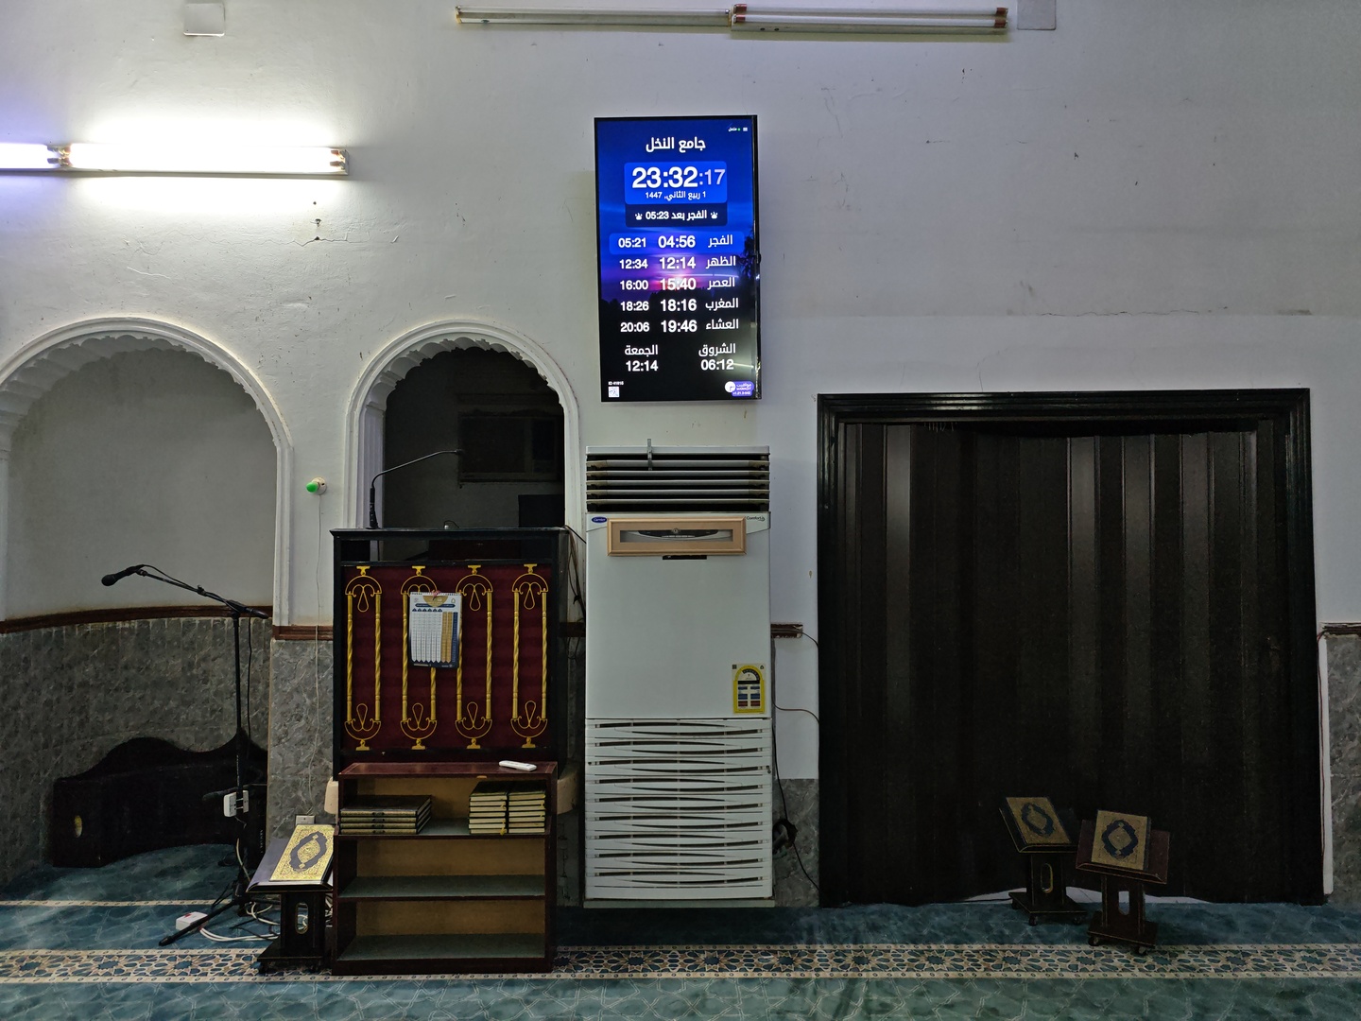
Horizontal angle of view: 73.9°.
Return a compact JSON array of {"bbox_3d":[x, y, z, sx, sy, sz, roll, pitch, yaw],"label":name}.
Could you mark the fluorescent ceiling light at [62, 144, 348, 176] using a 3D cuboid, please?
[{"bbox_3d":[-2.065,-1.516,3.928,1.220,0.100,0.080,0,-2,0],"label":"fluorescent ceiling light"}]

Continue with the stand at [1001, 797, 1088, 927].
[{"bbox_3d":[1.545,1.467,3.804,0.310,0.465,0.230,0,-2,-2],"label":"stand"}]

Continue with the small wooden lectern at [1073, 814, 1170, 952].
[{"bbox_3d":[1.727,1.453,3.532,0.310,0.470,0.230,-1,-2,30],"label":"small wooden lectern"}]

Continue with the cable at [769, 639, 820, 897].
[{"bbox_3d":[0.492,1.101,3.887,0.220,1.100,0.060,0,-2,0],"label":"cable"}]

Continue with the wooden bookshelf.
[{"bbox_3d":[-0.875,1.338,3.421,0.795,0.710,0.225,0,-2,-1],"label":"wooden bookshelf"}]

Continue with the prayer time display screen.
[{"bbox_3d":[-0.008,-1.078,3.917,0.700,1.215,0.065,-1,3,2],"label":"prayer time display screen"}]

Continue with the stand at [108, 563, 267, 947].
[{"bbox_3d":[-2.037,0.975,3.817,0.800,1.475,0.500,0,-2,0],"label":"stand"}]

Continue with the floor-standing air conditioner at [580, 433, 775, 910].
[{"bbox_3d":[-0.009,0.702,4.067,0.800,1.955,0.360,0,-2,0],"label":"floor-standing air conditioner"}]

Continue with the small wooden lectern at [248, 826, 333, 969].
[{"bbox_3d":[-1.423,1.458,3.409,0.320,0.475,0.225,0,-2,0],"label":"small wooden lectern"}]

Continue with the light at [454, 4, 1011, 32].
[{"bbox_3d":[0.229,-2.175,3.997,2.440,0.088,0.075,0,-2,0],"label":"light"}]

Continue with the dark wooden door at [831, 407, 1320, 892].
[{"bbox_3d":[1.685,0.592,3.961,2.150,2.215,0.120,0,-2,0],"label":"dark wooden door"}]

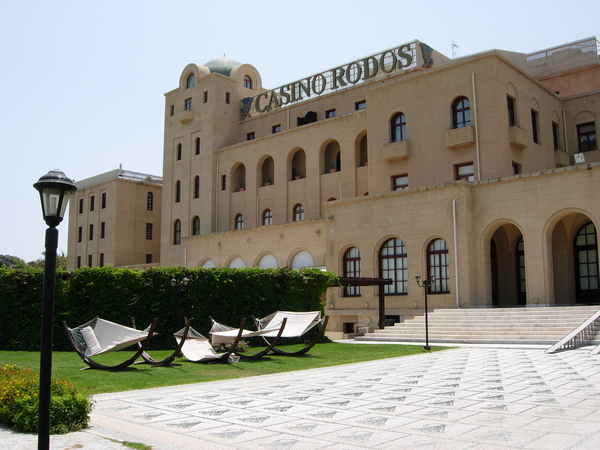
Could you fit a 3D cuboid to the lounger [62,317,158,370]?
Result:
[{"bbox_3d":[-4.800,2.973,15.716,3.200,1.280,1.150,-5,-9,31],"label":"lounger"}]

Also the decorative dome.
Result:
[{"bbox_3d":[-7.365,-14.875,60.468,5.200,2.600,5.200,-8,-11,43],"label":"decorative dome"}]

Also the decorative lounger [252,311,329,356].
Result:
[{"bbox_3d":[-0.327,3.756,21.500,3.400,1.500,1.150,-7,-11,37],"label":"decorative lounger"}]

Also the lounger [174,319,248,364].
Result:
[{"bbox_3d":[-2.524,3.300,17.863,1.150,1.280,3.100,6,-10,-40],"label":"lounger"}]

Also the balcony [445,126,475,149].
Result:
[{"bbox_3d":[8.925,-4.891,34.955,1.566,0.925,0.450,-8,-12,42],"label":"balcony"}]

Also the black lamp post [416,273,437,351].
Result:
[{"bbox_3d":[4.663,3.191,23.045,0.780,2.800,0.300,-3,-8,22],"label":"black lamp post"}]

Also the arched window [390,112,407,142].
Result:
[{"bbox_3d":[6.024,-5.900,38.176,1.014,1.792,0.250,-8,-12,42],"label":"arched window"}]

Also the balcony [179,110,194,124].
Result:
[{"bbox_3d":[-10.189,-9.640,56.001,1.574,0.880,0.550,-8,-12,42],"label":"balcony"}]

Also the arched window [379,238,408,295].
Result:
[{"bbox_3d":[4.708,2.114,31.519,1.627,2.807,0.250,-8,-12,42],"label":"arched window"}]

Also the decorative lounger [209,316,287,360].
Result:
[{"bbox_3d":[-1.641,3.510,19.369,3.150,1.280,1.150,-7,-11,42],"label":"decorative lounger"}]

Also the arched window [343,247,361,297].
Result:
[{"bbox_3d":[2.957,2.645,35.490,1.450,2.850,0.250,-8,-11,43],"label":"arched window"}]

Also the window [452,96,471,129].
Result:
[{"bbox_3d":[9.151,-6.311,35.365,0.983,1.762,0.250,-8,-12,42],"label":"window"}]

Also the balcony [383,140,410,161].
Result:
[{"bbox_3d":[5.914,-4.547,38.243,1.800,0.980,0.500,-8,-11,43],"label":"balcony"}]

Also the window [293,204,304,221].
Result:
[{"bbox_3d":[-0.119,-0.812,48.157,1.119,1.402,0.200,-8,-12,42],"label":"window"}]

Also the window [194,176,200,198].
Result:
[{"bbox_3d":[-9.115,-3.335,55.488,0.820,2.000,0.250,-8,-11,43],"label":"window"}]

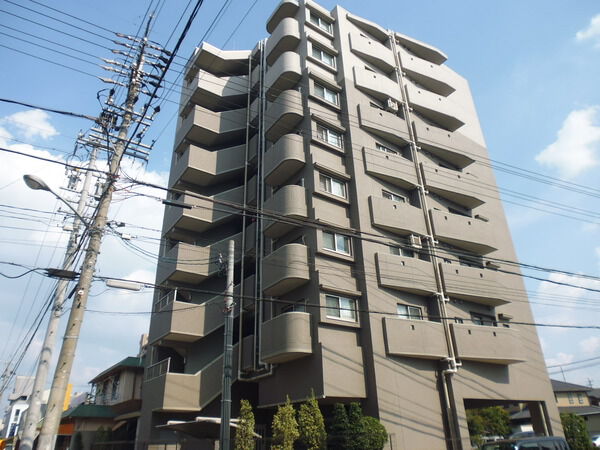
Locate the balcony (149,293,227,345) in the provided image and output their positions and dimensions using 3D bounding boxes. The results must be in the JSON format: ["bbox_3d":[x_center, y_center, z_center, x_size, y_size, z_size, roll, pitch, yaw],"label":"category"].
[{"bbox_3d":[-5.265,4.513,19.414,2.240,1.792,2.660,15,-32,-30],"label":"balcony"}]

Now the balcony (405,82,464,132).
[{"bbox_3d":[8.038,-7.110,25.062,4.273,1.400,0.979,13,-31,-27],"label":"balcony"}]

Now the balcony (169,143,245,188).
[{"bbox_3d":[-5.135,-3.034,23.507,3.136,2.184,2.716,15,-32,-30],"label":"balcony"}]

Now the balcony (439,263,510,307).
[{"bbox_3d":[8.341,2.881,20.009,4.273,1.400,0.979,13,-31,-27],"label":"balcony"}]

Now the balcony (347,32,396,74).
[{"bbox_3d":[4.365,-10.286,24.682,3.192,1.372,0.602,15,-32,-30],"label":"balcony"}]

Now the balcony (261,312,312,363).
[{"bbox_3d":[-0.599,4.424,16.273,1.008,1.400,2.422,15,-32,-30],"label":"balcony"}]

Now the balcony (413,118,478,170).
[{"bbox_3d":[8.139,-4.624,23.676,4.277,1.372,0.910,15,-32,-30],"label":"balcony"}]

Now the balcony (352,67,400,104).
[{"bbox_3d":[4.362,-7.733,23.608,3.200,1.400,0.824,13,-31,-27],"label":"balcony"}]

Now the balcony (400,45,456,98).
[{"bbox_3d":[7.990,-9.611,26.219,4.277,1.372,0.910,15,-32,-30],"label":"balcony"}]

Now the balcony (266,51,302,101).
[{"bbox_3d":[-0.972,-8.044,22.630,1.008,1.400,2.422,15,-32,-30],"label":"balcony"}]

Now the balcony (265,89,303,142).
[{"bbox_3d":[-0.897,-5.550,21.359,1.008,1.400,2.422,15,-32,-30],"label":"balcony"}]

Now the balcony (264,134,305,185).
[{"bbox_3d":[-0.716,-3.074,20.040,1.041,1.400,2.296,15,-32,-30],"label":"balcony"}]

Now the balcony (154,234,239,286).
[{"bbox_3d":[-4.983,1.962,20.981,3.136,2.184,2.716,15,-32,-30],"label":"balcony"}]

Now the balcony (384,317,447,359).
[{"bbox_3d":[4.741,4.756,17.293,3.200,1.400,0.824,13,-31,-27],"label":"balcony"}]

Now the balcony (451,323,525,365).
[{"bbox_3d":[8.417,5.379,18.746,4.273,1.400,0.979,13,-31,-27],"label":"balcony"}]

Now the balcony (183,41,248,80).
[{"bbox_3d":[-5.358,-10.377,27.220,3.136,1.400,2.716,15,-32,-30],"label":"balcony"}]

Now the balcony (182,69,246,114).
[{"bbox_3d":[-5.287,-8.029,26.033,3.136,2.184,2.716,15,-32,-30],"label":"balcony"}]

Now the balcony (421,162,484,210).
[{"bbox_3d":[8.214,-2.130,22.404,4.277,1.372,0.910,15,-32,-30],"label":"balcony"}]

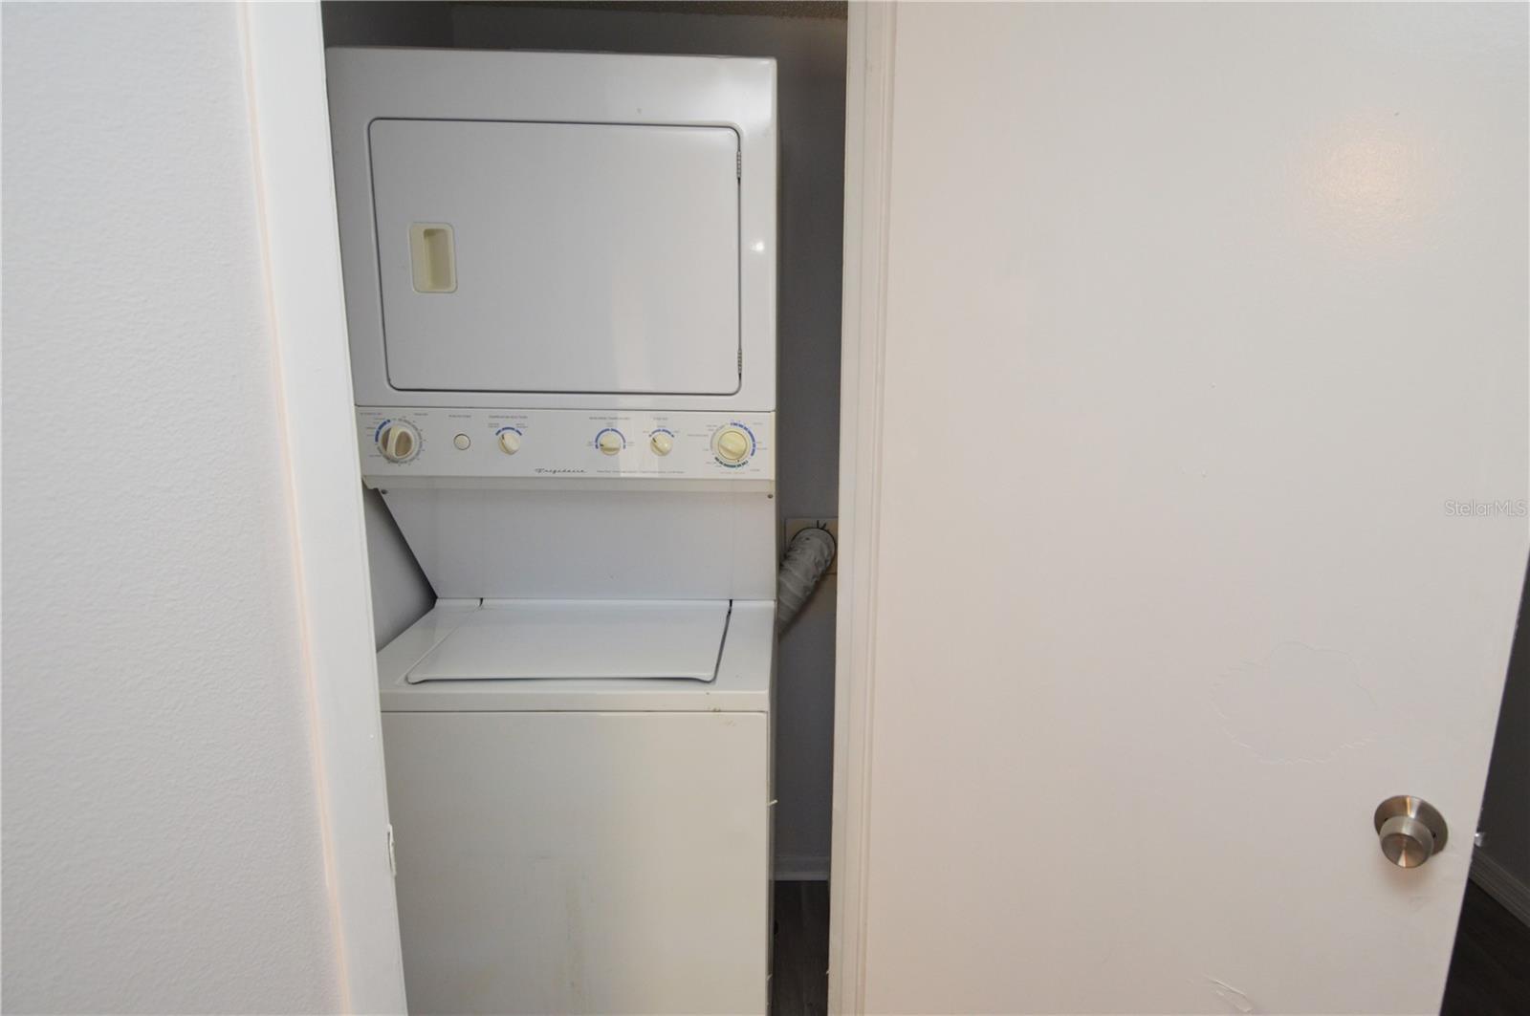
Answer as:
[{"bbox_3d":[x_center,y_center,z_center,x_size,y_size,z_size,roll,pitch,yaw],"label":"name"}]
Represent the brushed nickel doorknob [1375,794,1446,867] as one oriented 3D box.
[{"bbox_3d":[0.720,0.369,0.856,0.067,0.067,0.062,11,15,43],"label":"brushed nickel doorknob"}]

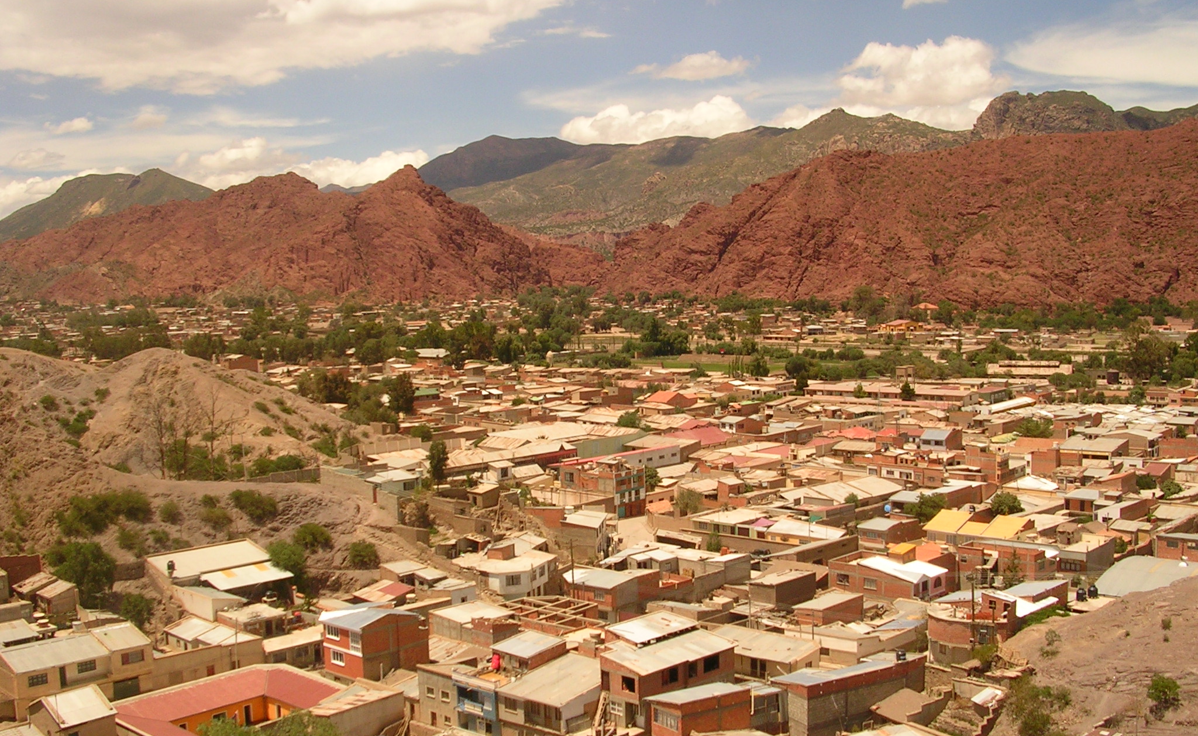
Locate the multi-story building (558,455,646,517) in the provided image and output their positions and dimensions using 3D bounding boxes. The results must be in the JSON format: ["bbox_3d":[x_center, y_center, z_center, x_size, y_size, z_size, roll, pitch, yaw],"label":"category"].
[{"bbox_3d":[0.640,26.350,293.300,16.500,11.300,10.000,4,8,42],"label":"multi-story building"}]

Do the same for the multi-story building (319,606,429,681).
[{"bbox_3d":[-26.125,31.626,153.875,7.700,7.700,10.000,3,6,43],"label":"multi-story building"}]

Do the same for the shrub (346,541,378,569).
[{"bbox_3d":[-35.890,28.360,199.730,4.600,3.900,4.300,-1,6,0],"label":"shrub"}]

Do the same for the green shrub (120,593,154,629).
[{"bbox_3d":[-58.233,30.621,165.801,4.100,4.300,4.000,-2,5,-20],"label":"green shrub"}]

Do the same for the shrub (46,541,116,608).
[{"bbox_3d":[-68.827,27.394,174.565,8.900,8.600,8.200,-3,5,-22],"label":"shrub"}]

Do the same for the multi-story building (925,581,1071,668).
[{"bbox_3d":[42.973,27.550,142.633,10.100,8.100,13.000,3,6,43],"label":"multi-story building"}]

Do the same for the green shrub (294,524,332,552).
[{"bbox_3d":[-42.133,24.990,193.466,5.400,4.000,5.000,-2,5,-13],"label":"green shrub"}]

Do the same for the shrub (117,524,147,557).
[{"bbox_3d":[-70.890,26.040,199.420,4.400,4.200,4.200,-1,6,0],"label":"shrub"}]

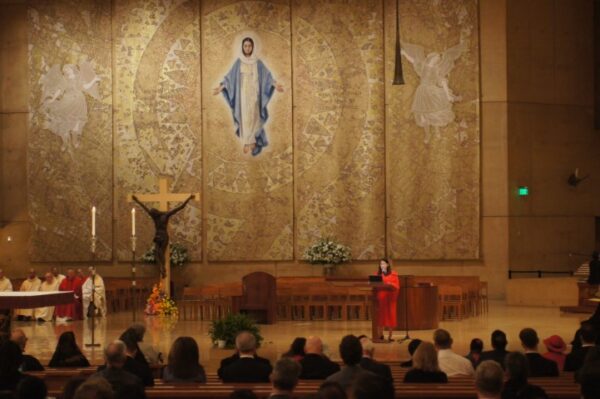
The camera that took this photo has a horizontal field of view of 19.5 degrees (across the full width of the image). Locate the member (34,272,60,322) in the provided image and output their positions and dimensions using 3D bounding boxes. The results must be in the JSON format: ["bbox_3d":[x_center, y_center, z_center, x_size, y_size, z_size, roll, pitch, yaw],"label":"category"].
[{"bbox_3d":[-6.817,2.643,47.300,0.620,1.310,0.800,-1,-2,16],"label":"member"}]

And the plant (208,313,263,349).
[{"bbox_3d":[-1.273,2.585,34.500,1.050,0.710,0.900,-1,-2,0],"label":"plant"}]

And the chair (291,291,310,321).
[{"bbox_3d":[0.003,2.776,46.400,0.470,0.890,0.520,-1,-2,12],"label":"chair"}]

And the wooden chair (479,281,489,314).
[{"bbox_3d":[4.829,2.665,47.300,0.500,0.920,0.520,-1,-1,41],"label":"wooden chair"}]

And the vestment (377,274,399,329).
[{"bbox_3d":[1.832,2.092,36.400,0.540,1.170,0.360,-1,-2,32],"label":"vestment"}]

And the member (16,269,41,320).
[{"bbox_3d":[-6.956,2.455,44.800,0.570,1.330,0.750,-1,-1,12],"label":"member"}]

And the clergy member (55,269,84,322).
[{"bbox_3d":[-5.893,2.454,44.700,0.630,1.340,0.750,-1,-1,12],"label":"clergy member"}]

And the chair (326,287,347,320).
[{"bbox_3d":[0.985,2.765,46.400,0.470,0.890,0.520,-1,-2,13],"label":"chair"}]

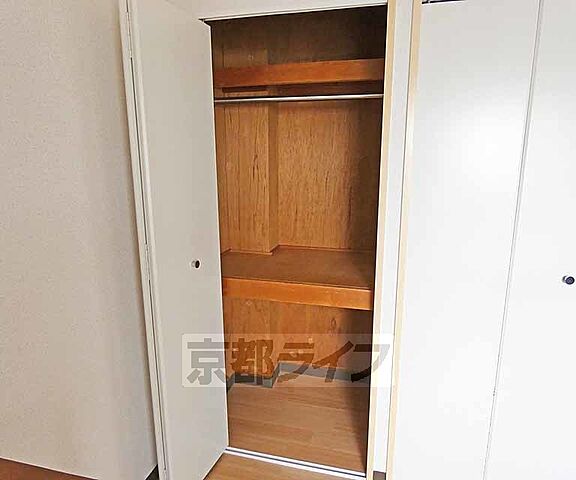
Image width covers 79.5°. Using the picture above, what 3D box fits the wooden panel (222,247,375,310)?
[{"bbox_3d":[0.024,0.158,1.825,0.841,0.088,0.686,2,11,13],"label":"wooden panel"}]

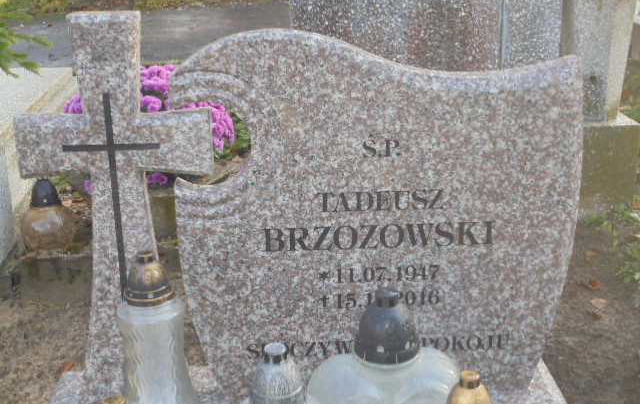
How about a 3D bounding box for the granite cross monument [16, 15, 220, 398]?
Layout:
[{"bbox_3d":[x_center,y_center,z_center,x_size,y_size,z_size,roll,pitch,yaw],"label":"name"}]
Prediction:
[{"bbox_3d":[-0.358,0.023,1.671,0.331,0.727,0.088,-2,20,-3],"label":"granite cross monument"}]

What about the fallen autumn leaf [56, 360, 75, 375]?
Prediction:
[{"bbox_3d":[-0.551,0.361,1.963,0.026,0.012,0.050,19,29,39],"label":"fallen autumn leaf"}]

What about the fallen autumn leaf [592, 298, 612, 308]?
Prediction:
[{"bbox_3d":[0.691,0.251,2.225,0.048,0.010,0.030,-5,23,-11],"label":"fallen autumn leaf"}]

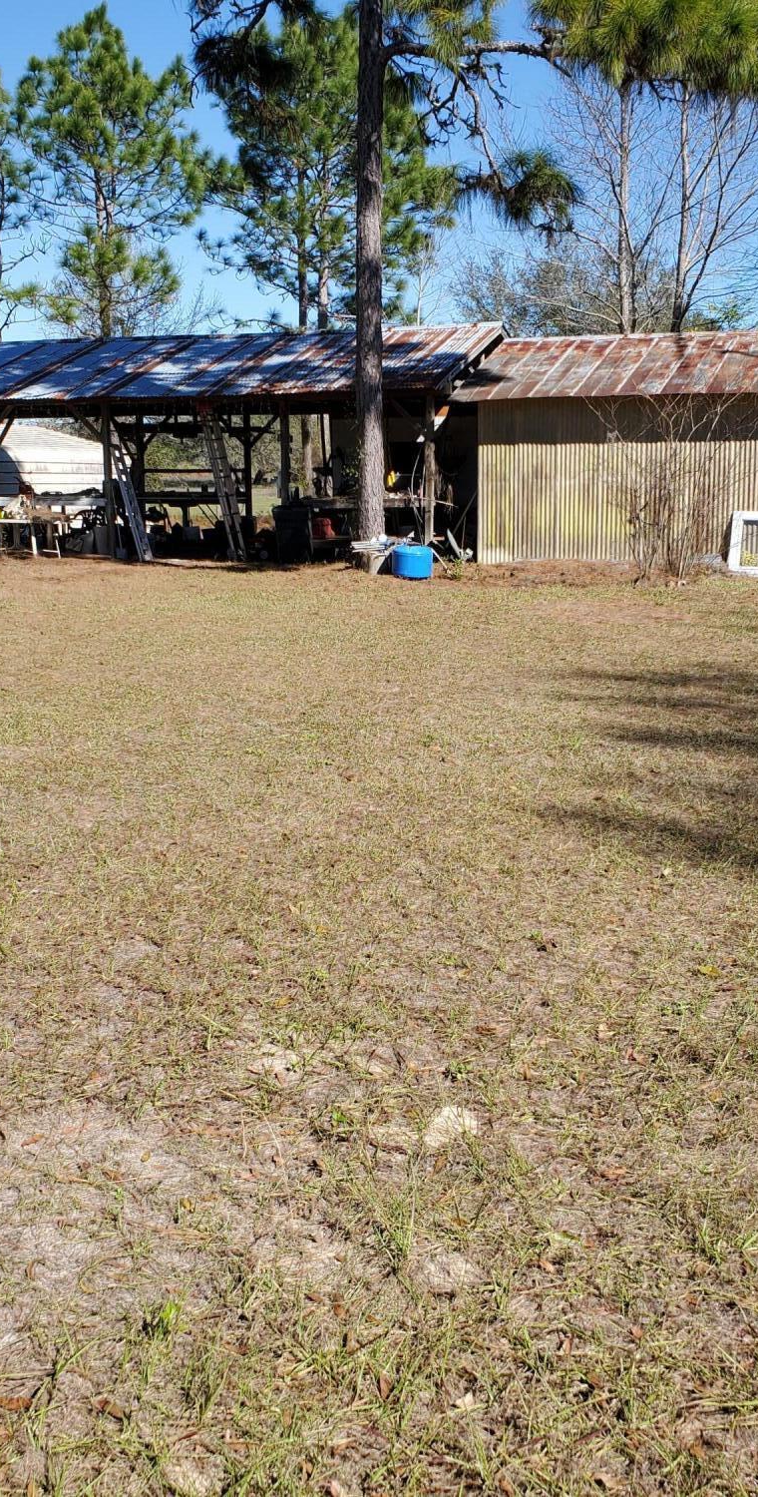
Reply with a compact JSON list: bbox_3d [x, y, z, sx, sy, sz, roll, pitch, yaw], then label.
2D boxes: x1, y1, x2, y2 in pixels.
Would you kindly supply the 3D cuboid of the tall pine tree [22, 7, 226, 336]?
[{"bbox_3d":[-5.968,-10.918,34.537,4.800,11.454,4.600,0,11,0],"label":"tall pine tree"}]

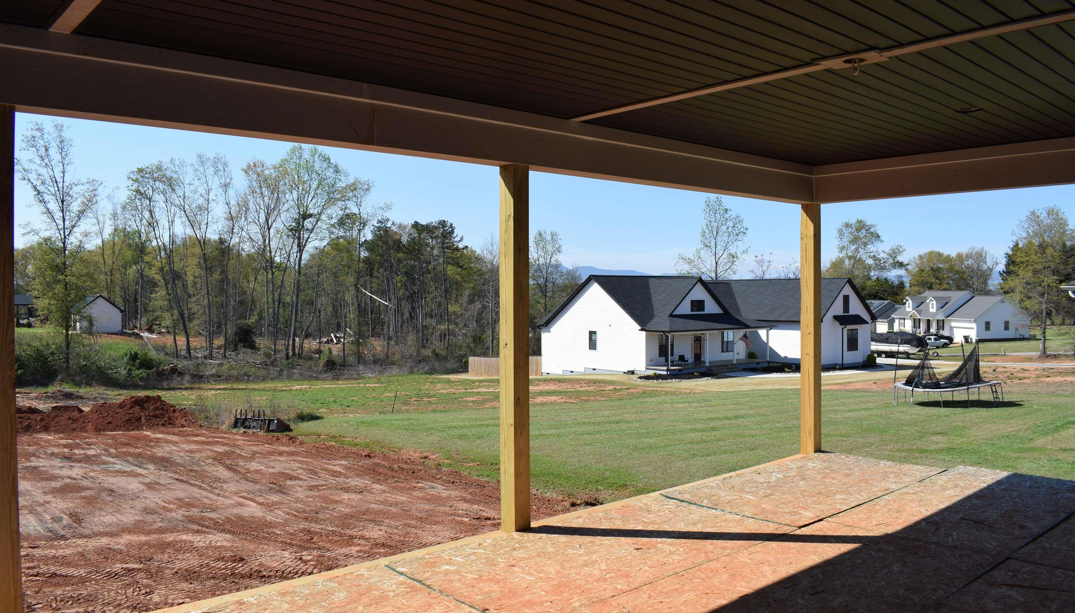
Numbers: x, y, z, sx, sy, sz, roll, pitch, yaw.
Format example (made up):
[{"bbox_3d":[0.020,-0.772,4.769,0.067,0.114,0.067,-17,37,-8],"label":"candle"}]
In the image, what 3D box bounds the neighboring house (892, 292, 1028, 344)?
[{"bbox_3d":[63.100,1.250,121.000,9.000,7.000,22.000,0,1,-5],"label":"neighboring house"}]

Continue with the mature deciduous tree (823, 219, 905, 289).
[{"bbox_3d":[54.900,-4.600,135.000,12.500,20.200,12.500,0,1,24],"label":"mature deciduous tree"}]

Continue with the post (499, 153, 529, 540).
[{"bbox_3d":[-0.150,0.283,5.406,0.140,2.430,0.140,-1,1,-41],"label":"post"}]

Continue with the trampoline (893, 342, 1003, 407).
[{"bbox_3d":[17.100,2.770,33.500,4.270,2.650,4.270,0,1,27],"label":"trampoline"}]

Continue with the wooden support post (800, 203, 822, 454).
[{"bbox_3d":[2.703,0.223,7.939,0.140,2.430,0.140,-1,1,-41],"label":"wooden support post"}]

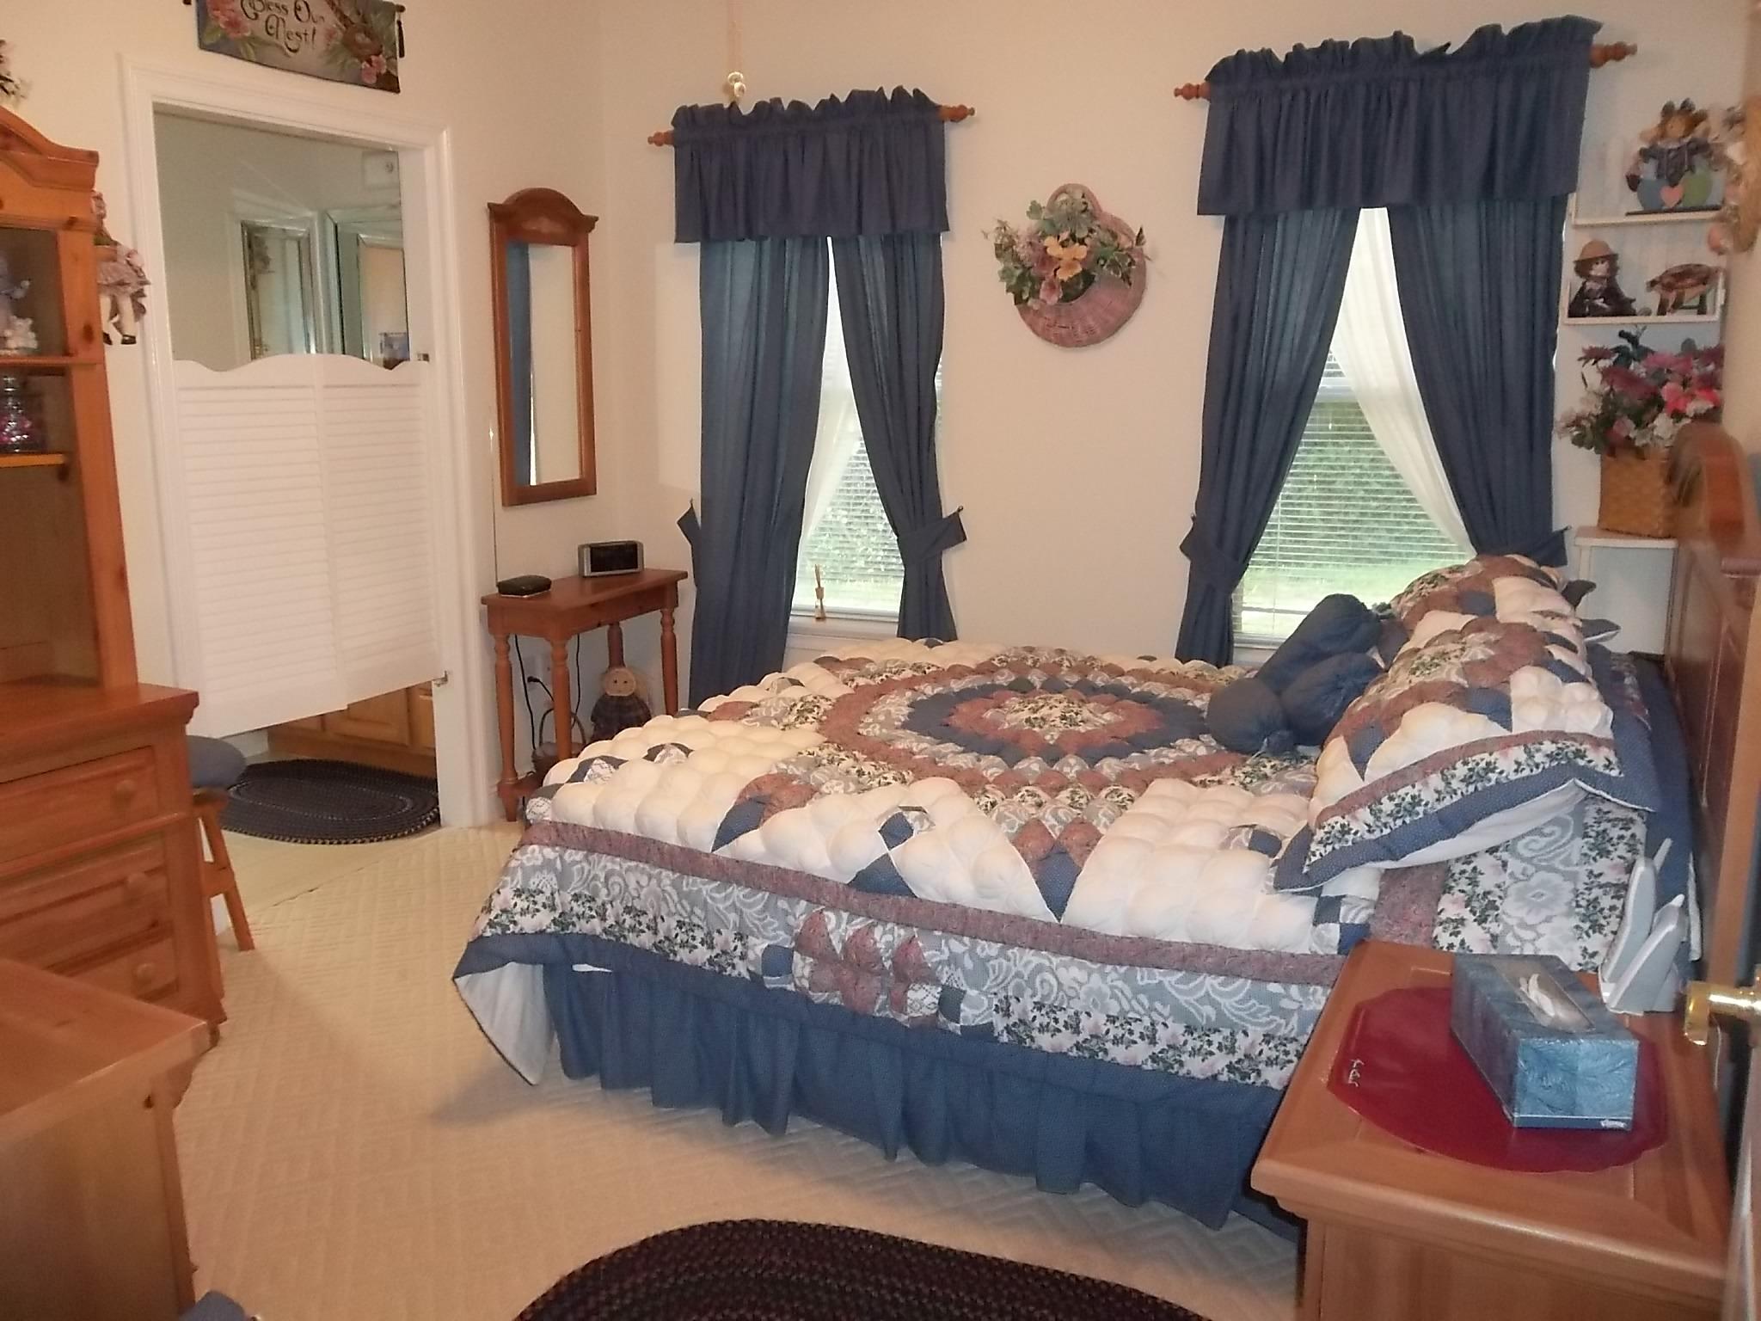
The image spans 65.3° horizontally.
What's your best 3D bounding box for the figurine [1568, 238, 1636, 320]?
[{"bbox_3d":[1.762,-0.926,3.340,0.135,0.180,0.105,1,12,6],"label":"figurine"}]

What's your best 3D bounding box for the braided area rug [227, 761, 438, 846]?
[{"bbox_3d":[-1.944,0.462,4.739,1.130,0.020,0.760,6,13,26],"label":"braided area rug"}]

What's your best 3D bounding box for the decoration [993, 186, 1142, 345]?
[{"bbox_3d":[0.541,-1.130,3.930,0.425,0.435,0.140,6,13,26],"label":"decoration"}]

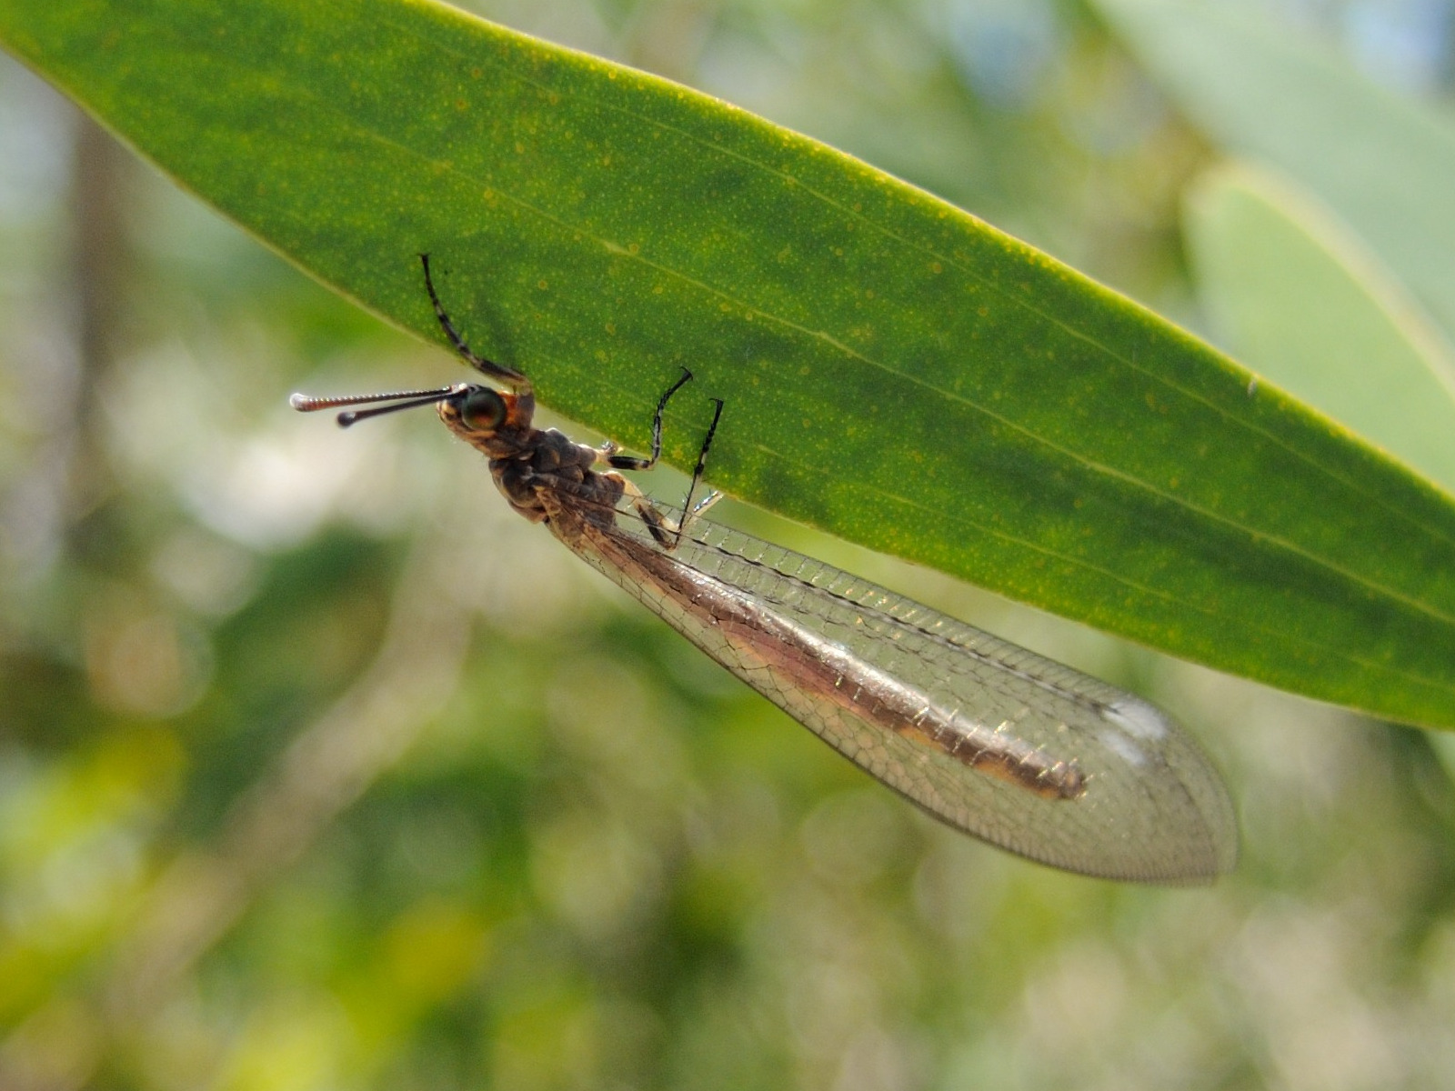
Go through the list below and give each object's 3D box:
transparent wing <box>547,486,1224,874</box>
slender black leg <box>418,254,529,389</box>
[{"bbox_3d":[0.007,0.006,0.051,0.034,0.009,0.003,27,0,0],"label":"transparent wing"},{"bbox_3d":[-0.011,-0.009,0.051,0.002,0.007,0.002,-37,0,0],"label":"slender black leg"}]

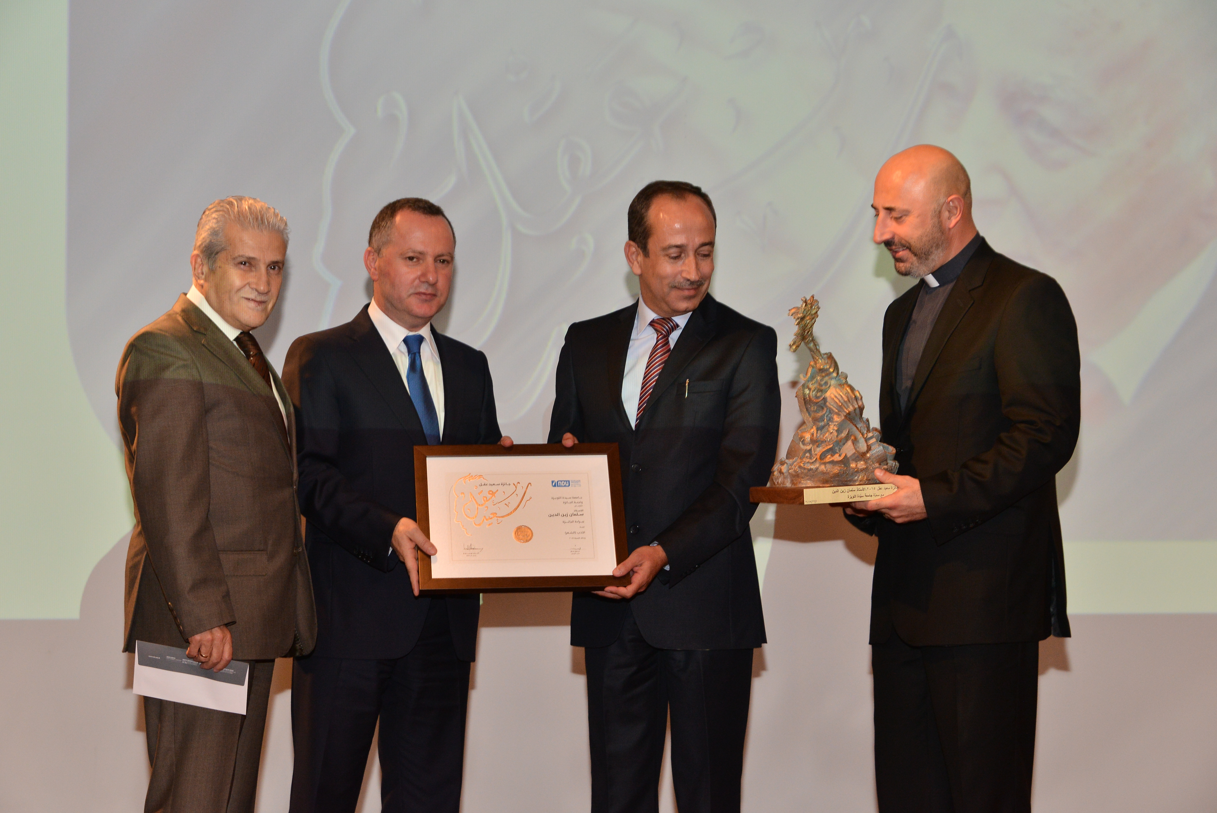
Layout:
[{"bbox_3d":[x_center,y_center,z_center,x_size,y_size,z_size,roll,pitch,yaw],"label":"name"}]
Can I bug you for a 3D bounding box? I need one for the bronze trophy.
[{"bbox_3d":[0.418,-0.013,5.150,0.220,0.405,0.210,-2,0,-28],"label":"bronze trophy"}]

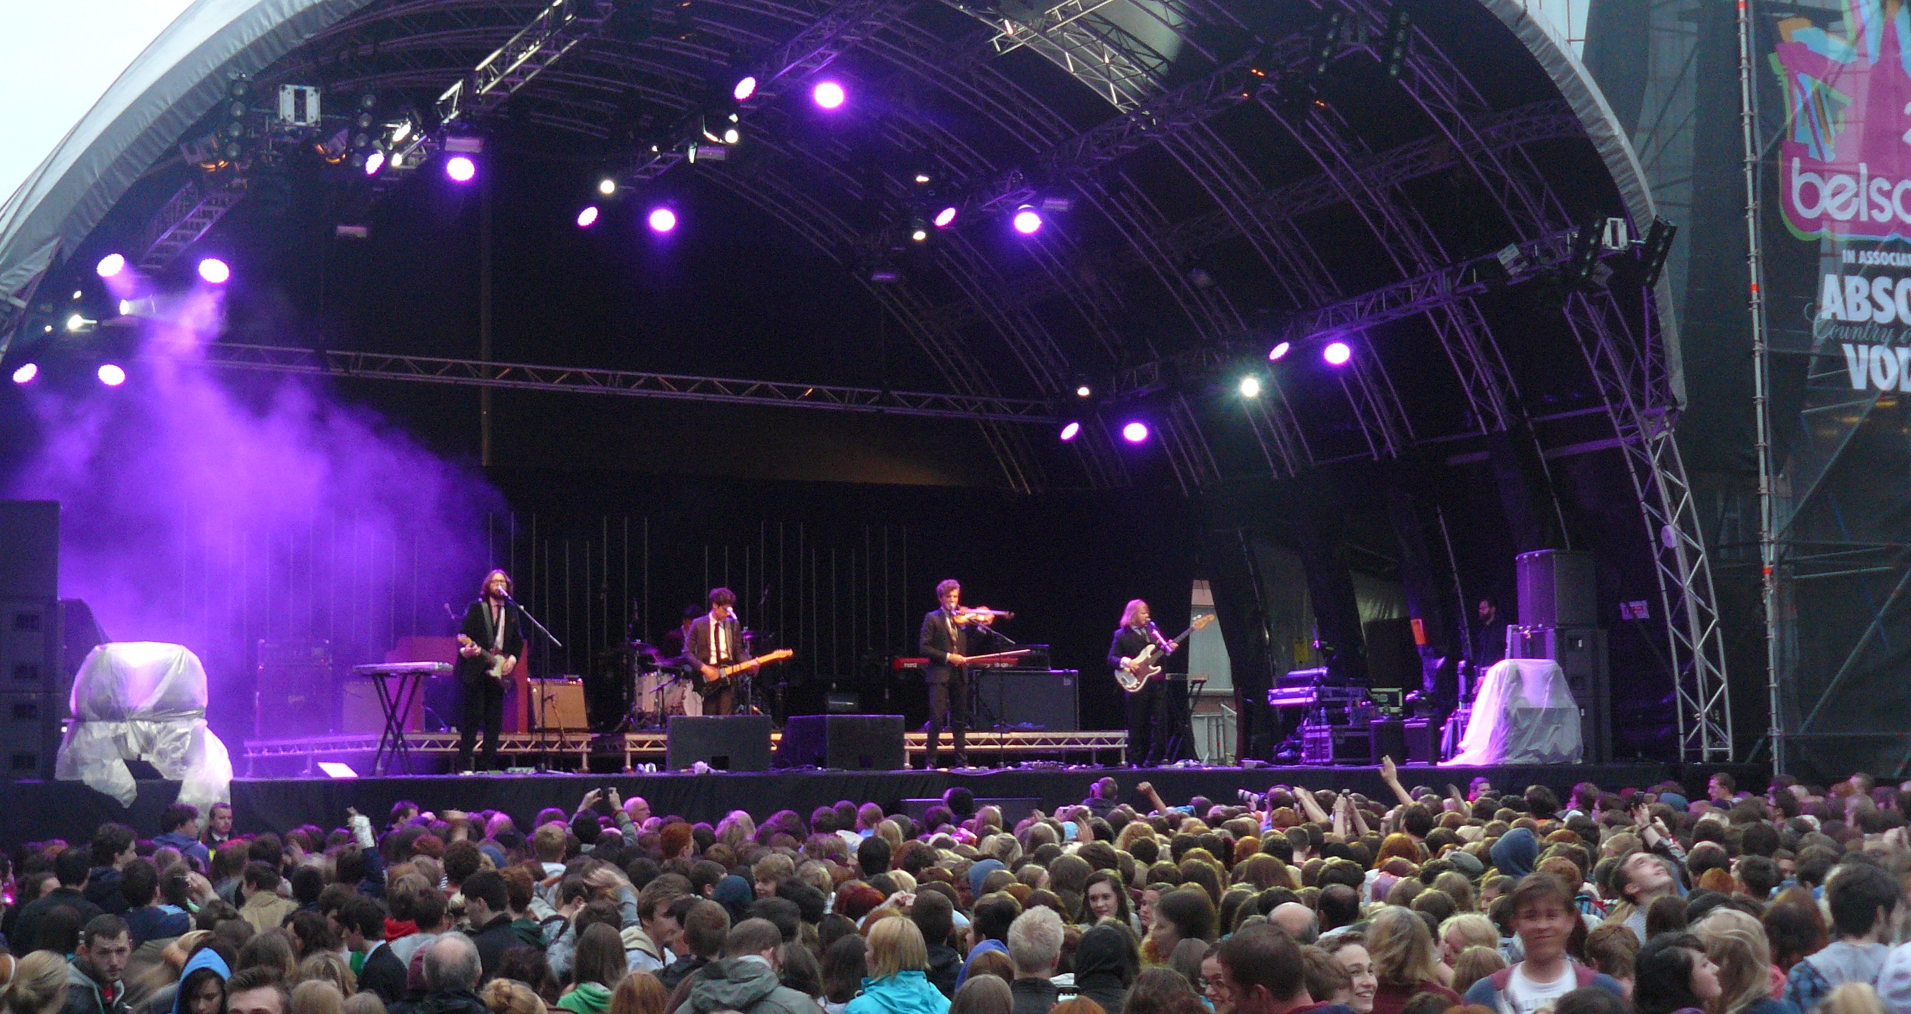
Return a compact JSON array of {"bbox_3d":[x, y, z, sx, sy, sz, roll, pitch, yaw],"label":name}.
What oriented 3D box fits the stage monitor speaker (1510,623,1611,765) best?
[{"bbox_3d":[6.118,1.891,30.200,0.760,1.440,0.700,3,-5,-33],"label":"stage monitor speaker"}]

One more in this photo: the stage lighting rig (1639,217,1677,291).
[{"bbox_3d":[7.069,-2.562,30.000,0.340,0.760,0.200,3,24,-33],"label":"stage lighting rig"}]

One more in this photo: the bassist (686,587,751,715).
[{"bbox_3d":[-2.175,1.585,27.400,0.600,1.700,0.420,1,-4,-14],"label":"bassist"}]

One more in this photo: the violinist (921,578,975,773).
[{"bbox_3d":[-0.075,1.537,27.400,0.500,1.750,0.420,3,-6,-37],"label":"violinist"}]

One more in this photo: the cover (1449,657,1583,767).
[{"bbox_3d":[5.679,2.072,30.200,1.080,1.100,0.900,3,-6,-36],"label":"cover"}]

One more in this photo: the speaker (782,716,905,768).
[{"bbox_3d":[-1.004,2.073,26.200,0.890,0.470,0.650,4,-7,-42],"label":"speaker"}]

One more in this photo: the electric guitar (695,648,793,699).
[{"bbox_3d":[-1.927,1.505,27.200,0.970,0.320,0.080,-21,7,13],"label":"electric guitar"}]

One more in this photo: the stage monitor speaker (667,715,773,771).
[{"bbox_3d":[-2.018,2.018,25.500,0.870,0.470,0.620,0,-5,-9],"label":"stage monitor speaker"}]

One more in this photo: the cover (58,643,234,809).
[{"bbox_3d":[-5.999,1.632,22.100,1.050,1.250,0.800,3,-6,-36],"label":"cover"}]

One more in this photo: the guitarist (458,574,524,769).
[{"bbox_3d":[-4.134,1.453,26.500,0.580,1.800,0.450,1,-5,-18],"label":"guitarist"}]

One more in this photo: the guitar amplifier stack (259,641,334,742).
[{"bbox_3d":[-6.316,1.748,28.500,0.720,0.950,0.360,2,-5,-27],"label":"guitar amplifier stack"}]

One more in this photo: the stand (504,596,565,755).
[{"bbox_3d":[-3.720,1.542,26.200,0.620,1.580,0.380,-4,-6,36],"label":"stand"}]

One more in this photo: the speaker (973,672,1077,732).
[{"bbox_3d":[0.704,1.934,29.600,1.080,0.620,0.420,2,-5,-25],"label":"speaker"}]

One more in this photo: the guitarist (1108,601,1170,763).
[{"bbox_3d":[1.800,1.720,29.100,0.580,1.660,0.450,2,-5,-27],"label":"guitarist"}]

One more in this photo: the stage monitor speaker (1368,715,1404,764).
[{"bbox_3d":[4.378,2.382,30.200,0.400,0.460,0.450,-1,-5,6],"label":"stage monitor speaker"}]

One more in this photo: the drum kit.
[{"bbox_3d":[-2.716,1.671,29.400,1.650,1.100,1.250,3,-5,-33],"label":"drum kit"}]

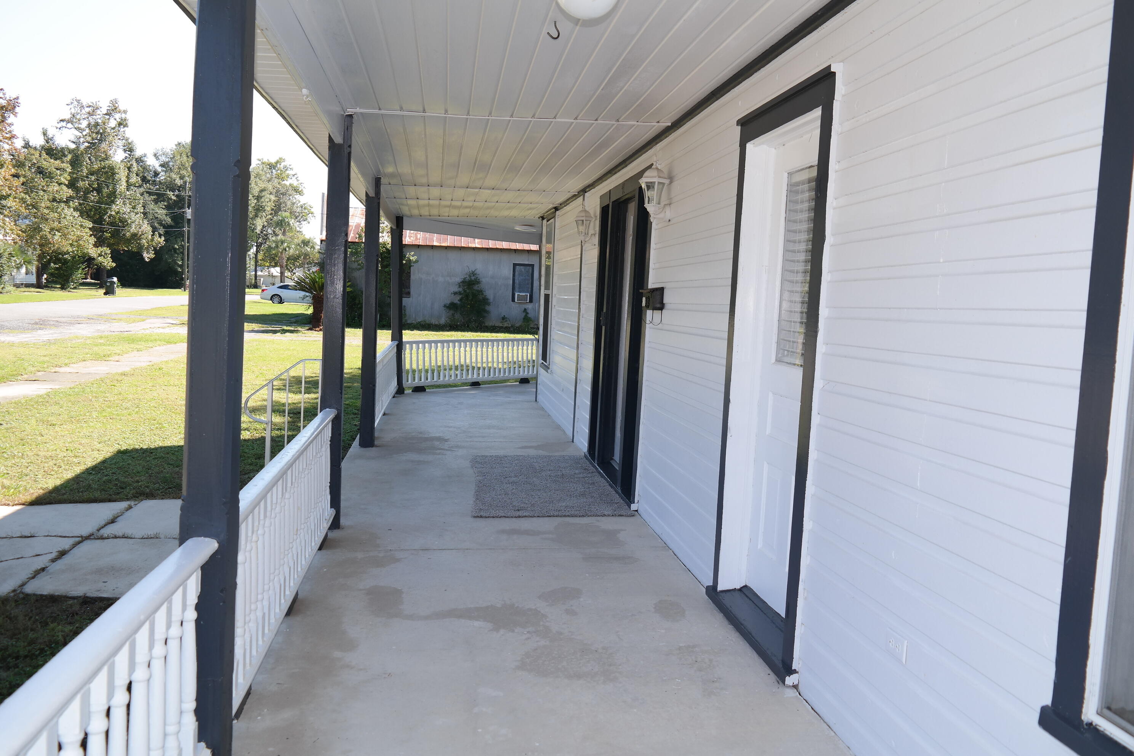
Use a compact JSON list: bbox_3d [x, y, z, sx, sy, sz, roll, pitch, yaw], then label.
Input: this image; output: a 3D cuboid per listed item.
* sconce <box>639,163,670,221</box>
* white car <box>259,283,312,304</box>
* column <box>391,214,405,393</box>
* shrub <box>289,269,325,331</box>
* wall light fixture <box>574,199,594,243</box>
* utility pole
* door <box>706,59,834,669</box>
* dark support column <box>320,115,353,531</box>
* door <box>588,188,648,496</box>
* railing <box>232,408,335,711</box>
[{"bbox_3d":[0.530,-1.128,5.166,0.200,0.360,0.185,2,5,-8],"label":"sconce"},{"bbox_3d":[-18.610,-5.694,58.000,4.750,1.460,1.820,1,5,-14],"label":"white car"},{"bbox_3d":[-2.502,-1.085,12.659,0.140,2.600,0.140,5,5,27],"label":"column"},{"bbox_3d":[-8.211,-2.553,28.000,1.900,2.000,1.900,2,5,-8],"label":"shrub"},{"bbox_3d":[0.161,-1.400,7.776,0.200,0.365,0.185,2,5,-8],"label":"wall light fixture"},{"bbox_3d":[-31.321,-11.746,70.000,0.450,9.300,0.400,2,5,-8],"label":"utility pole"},{"bbox_3d":[0.885,-0.022,3.576,0.160,2.250,1.000,2,5,-8],"label":"door"},{"bbox_3d":[-1.360,-0.298,4.972,0.132,2.420,0.132,2,5,-8],"label":"dark support column"},{"bbox_3d":[0.437,-0.329,6.745,0.160,2.240,1.870,2,5,-8],"label":"door"},{"bbox_3d":[-1.214,0.612,3.756,0.090,0.710,2.420,2,5,-8],"label":"railing"}]

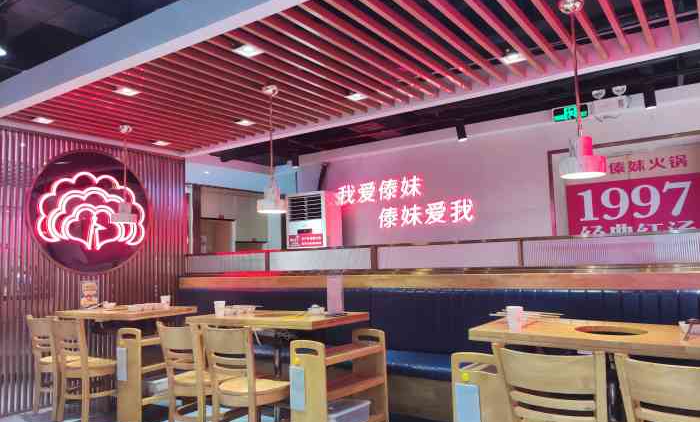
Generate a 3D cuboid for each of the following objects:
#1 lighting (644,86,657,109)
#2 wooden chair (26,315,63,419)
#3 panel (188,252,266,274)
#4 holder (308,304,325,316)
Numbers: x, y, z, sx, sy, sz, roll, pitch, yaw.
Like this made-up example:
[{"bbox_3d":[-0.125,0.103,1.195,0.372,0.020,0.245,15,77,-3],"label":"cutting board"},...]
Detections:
[{"bbox_3d":[2.374,-0.888,4.152,0.086,0.186,0.086,-5,-7,35],"label":"lighting"},{"bbox_3d":[-2.329,1.228,4.270,0.391,0.788,0.431,-5,-7,35],"label":"wooden chair"},{"bbox_3d":[-1.270,0.527,5.337,1.170,0.187,0.035,-5,-7,35],"label":"panel"},{"bbox_3d":[-0.215,0.632,3.355,0.105,0.069,0.090,-5,-7,35],"label":"holder"}]

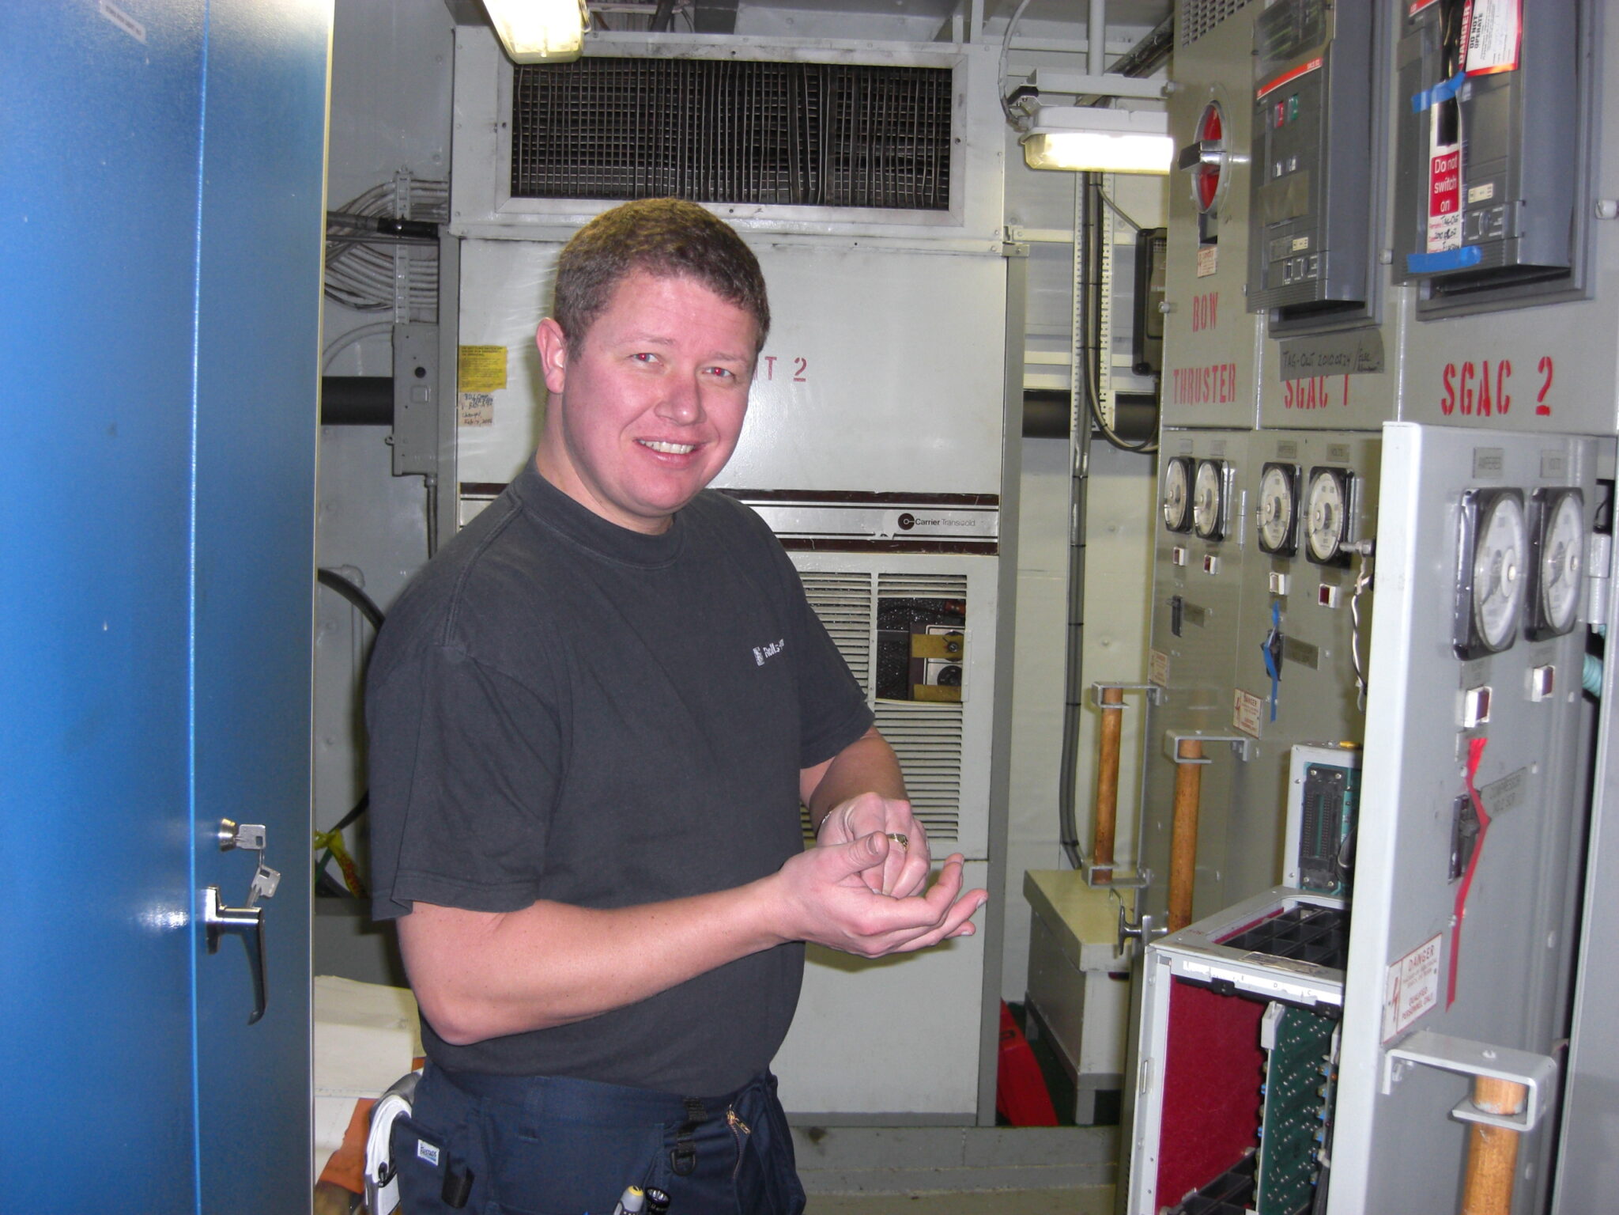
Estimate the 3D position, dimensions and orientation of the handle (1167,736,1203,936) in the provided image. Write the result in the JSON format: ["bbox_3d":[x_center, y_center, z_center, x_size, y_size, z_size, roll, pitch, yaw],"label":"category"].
[{"bbox_3d":[0.522,0.346,2.473,0.032,0.335,0.032,1,5,-2],"label":"handle"}]

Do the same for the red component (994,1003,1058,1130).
[{"bbox_3d":[0.500,1.049,4.100,0.150,0.230,0.250,1,5,-2],"label":"red component"}]

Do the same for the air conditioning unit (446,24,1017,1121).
[{"bbox_3d":[-0.193,-0.068,4.137,1.200,2.320,0.700,1,5,-2],"label":"air conditioning unit"}]

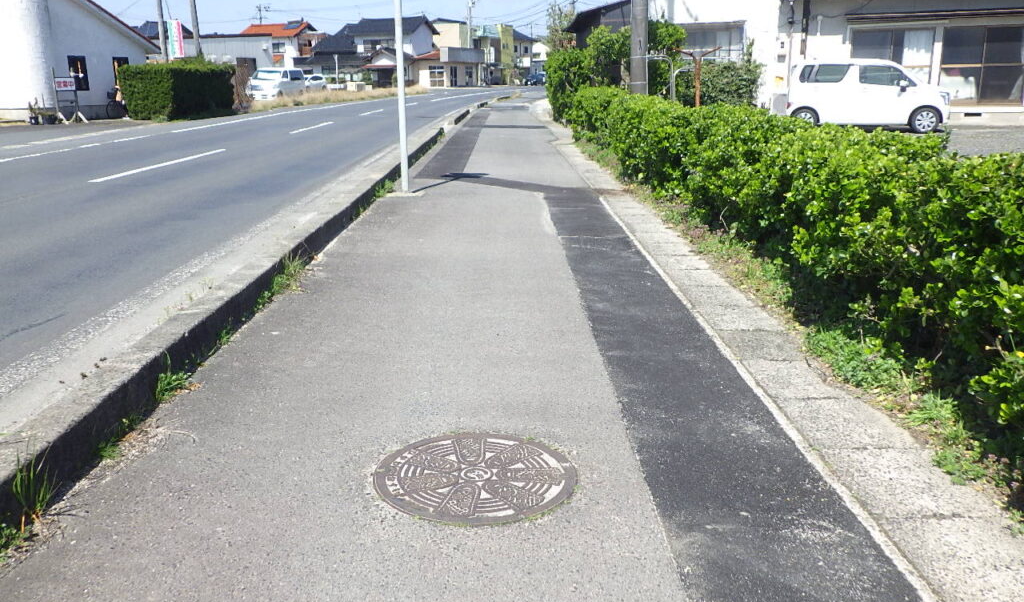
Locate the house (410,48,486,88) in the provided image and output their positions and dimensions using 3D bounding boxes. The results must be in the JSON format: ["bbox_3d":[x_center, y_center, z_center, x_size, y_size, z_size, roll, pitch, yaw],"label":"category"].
[{"bbox_3d":[-7.100,-25.804,91.951,5.000,4.100,8.500,7,17,24],"label":"house"}]

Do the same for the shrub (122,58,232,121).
[{"bbox_3d":[-11.824,-7.378,29.464,1.700,1.670,5.300,0,15,4],"label":"shrub"}]

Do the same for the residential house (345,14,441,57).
[{"bbox_3d":[-14.000,-28.856,96.300,9.300,7.700,6.600,5,16,19],"label":"residential house"}]

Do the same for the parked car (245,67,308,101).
[{"bbox_3d":[-12.400,-11.377,43.541,1.760,1.750,4.600,0,15,0],"label":"parked car"}]

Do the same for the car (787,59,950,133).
[{"bbox_3d":[8.153,-4.744,19.042,3.400,1.650,1.480,5,16,21],"label":"car"}]

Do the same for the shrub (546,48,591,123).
[{"bbox_3d":[1.720,-6.700,25.640,1.400,2.150,1.450,0,15,0],"label":"shrub"}]

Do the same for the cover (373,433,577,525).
[{"bbox_3d":[-0.127,0.620,2.893,0.695,0.040,0.695,0,15,0],"label":"cover"}]

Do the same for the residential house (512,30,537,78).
[{"bbox_3d":[0.746,-33.000,112.287,7.500,7.510,7.500,-11,18,-34],"label":"residential house"}]

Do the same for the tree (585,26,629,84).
[{"bbox_3d":[2.534,-5.849,21.733,1.350,2.600,1.350,-1,15,0],"label":"tree"}]

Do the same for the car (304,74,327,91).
[{"bbox_3d":[-18.400,-19.689,74.442,1.700,1.520,4.100,6,16,21],"label":"car"}]

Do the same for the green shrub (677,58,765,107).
[{"bbox_3d":[4.875,-4.862,19.623,2.150,1.680,1.400,7,17,25],"label":"green shrub"}]

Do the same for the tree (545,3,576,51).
[{"bbox_3d":[2.750,-13.759,46.001,2.100,5.050,2.100,0,15,0],"label":"tree"}]

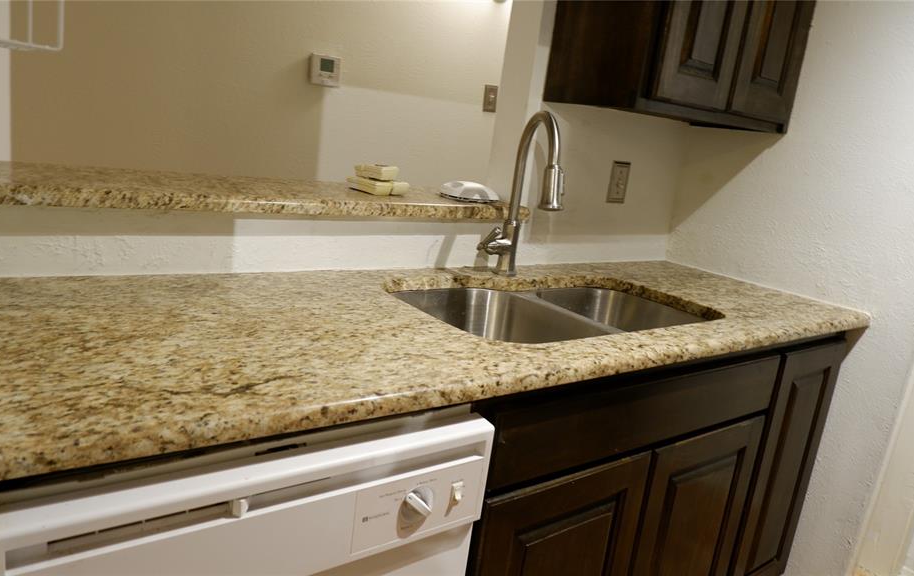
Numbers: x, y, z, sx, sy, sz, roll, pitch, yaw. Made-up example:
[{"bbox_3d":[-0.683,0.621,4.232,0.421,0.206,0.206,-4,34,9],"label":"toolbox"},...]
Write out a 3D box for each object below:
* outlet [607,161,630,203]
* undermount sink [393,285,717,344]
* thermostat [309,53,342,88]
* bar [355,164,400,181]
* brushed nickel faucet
[{"bbox_3d":[0.484,-0.312,1.853,0.074,0.118,0.008,-3,16,-35],"label":"outlet"},{"bbox_3d":[0.219,0.150,1.408,0.755,0.200,0.475,-3,16,-35],"label":"undermount sink"},{"bbox_3d":[-0.513,-0.837,2.411,0.114,0.110,0.028,-3,16,-35],"label":"thermostat"},{"bbox_3d":[-0.203,-0.298,1.623,0.099,0.031,0.059,18,17,39],"label":"bar"},{"bbox_3d":[0.149,-0.211,1.463,0.110,0.397,0.238,3,14,-17],"label":"brushed nickel faucet"}]

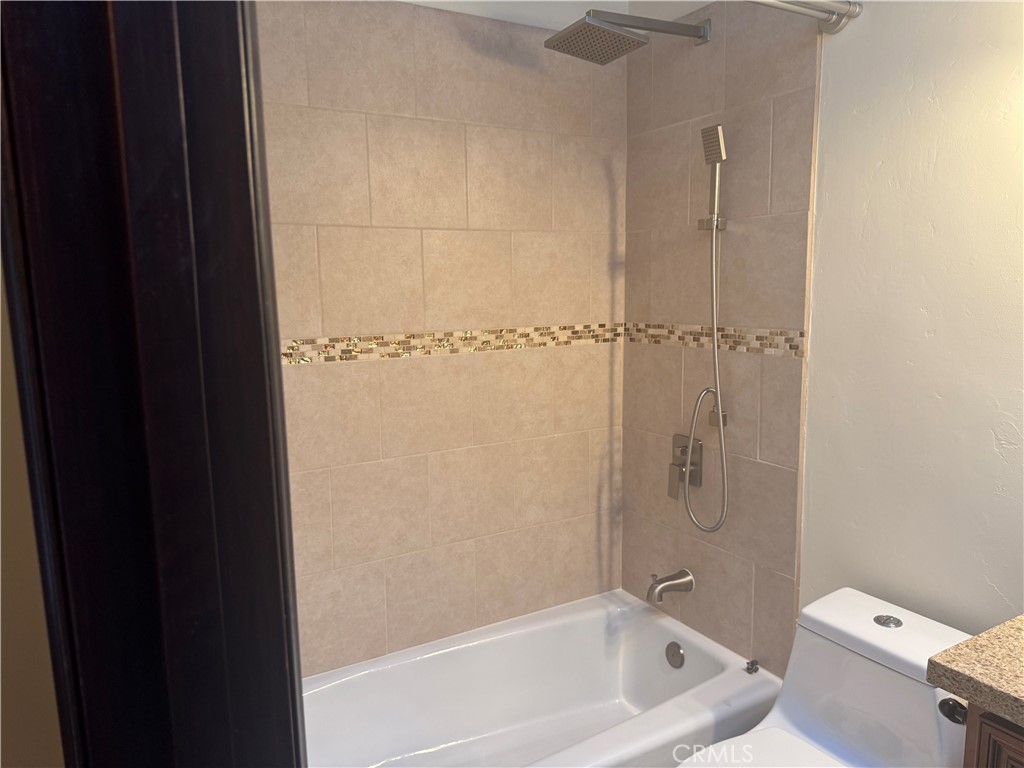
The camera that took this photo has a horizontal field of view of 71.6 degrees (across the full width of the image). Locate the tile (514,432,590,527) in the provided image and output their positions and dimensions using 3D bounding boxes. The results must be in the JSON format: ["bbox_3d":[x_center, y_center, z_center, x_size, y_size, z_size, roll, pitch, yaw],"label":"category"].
[{"bbox_3d":[0.142,0.331,2.454,0.306,0.305,0.010,-6,9,-29],"label":"tile"}]

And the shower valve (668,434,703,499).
[{"bbox_3d":[0.542,0.272,2.290,0.060,0.196,0.132,-6,9,-29],"label":"shower valve"}]

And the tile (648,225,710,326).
[{"bbox_3d":[0.542,-0.339,2.233,0.010,0.304,0.304,-5,9,-29],"label":"tile"}]

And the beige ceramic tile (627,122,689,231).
[{"bbox_3d":[0.472,-0.659,2.304,0.010,0.303,0.309,-5,9,-29],"label":"beige ceramic tile"}]

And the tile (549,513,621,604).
[{"bbox_3d":[0.276,0.621,2.552,0.294,0.307,0.010,-5,9,-29],"label":"tile"}]

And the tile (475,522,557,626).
[{"bbox_3d":[0.013,0.646,2.405,0.303,0.307,0.010,-5,9,-29],"label":"tile"}]

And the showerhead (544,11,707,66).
[{"bbox_3d":[0.348,-0.973,1.970,0.480,0.125,0.205,-5,9,-29],"label":"showerhead"}]

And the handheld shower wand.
[{"bbox_3d":[0.574,-0.139,2.095,0.105,1.177,0.160,-6,9,-29],"label":"handheld shower wand"}]

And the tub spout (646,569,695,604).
[{"bbox_3d":[0.504,0.650,2.291,0.172,0.105,0.065,-5,9,-29],"label":"tub spout"}]

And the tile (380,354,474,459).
[{"bbox_3d":[-0.258,0.063,2.174,0.297,0.302,0.010,-5,9,-29],"label":"tile"}]

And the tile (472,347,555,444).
[{"bbox_3d":[0.007,0.037,2.323,0.303,0.303,0.010,-5,9,-29],"label":"tile"}]

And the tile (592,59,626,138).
[{"bbox_3d":[0.319,-0.984,2.384,0.142,0.310,0.010,-6,9,-29],"label":"tile"}]

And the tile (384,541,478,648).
[{"bbox_3d":[-0.257,0.675,2.270,0.306,0.305,0.010,-6,9,-29],"label":"tile"}]

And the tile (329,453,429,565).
[{"bbox_3d":[-0.390,0.379,2.138,0.303,0.302,0.010,-5,9,-29],"label":"tile"}]

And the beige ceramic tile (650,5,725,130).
[{"bbox_3d":[0.533,-0.952,2.154,0.010,0.307,0.305,-5,9,-29],"label":"beige ceramic tile"}]

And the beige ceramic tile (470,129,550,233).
[{"bbox_3d":[-0.005,-0.643,2.233,0.305,0.305,0.010,-5,9,-29],"label":"beige ceramic tile"}]

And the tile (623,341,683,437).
[{"bbox_3d":[0.478,0.018,2.409,0.010,0.302,0.298,-5,9,-29],"label":"tile"}]

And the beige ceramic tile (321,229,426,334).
[{"bbox_3d":[-0.400,-0.296,2.048,0.306,0.304,0.010,-5,9,-29],"label":"beige ceramic tile"}]

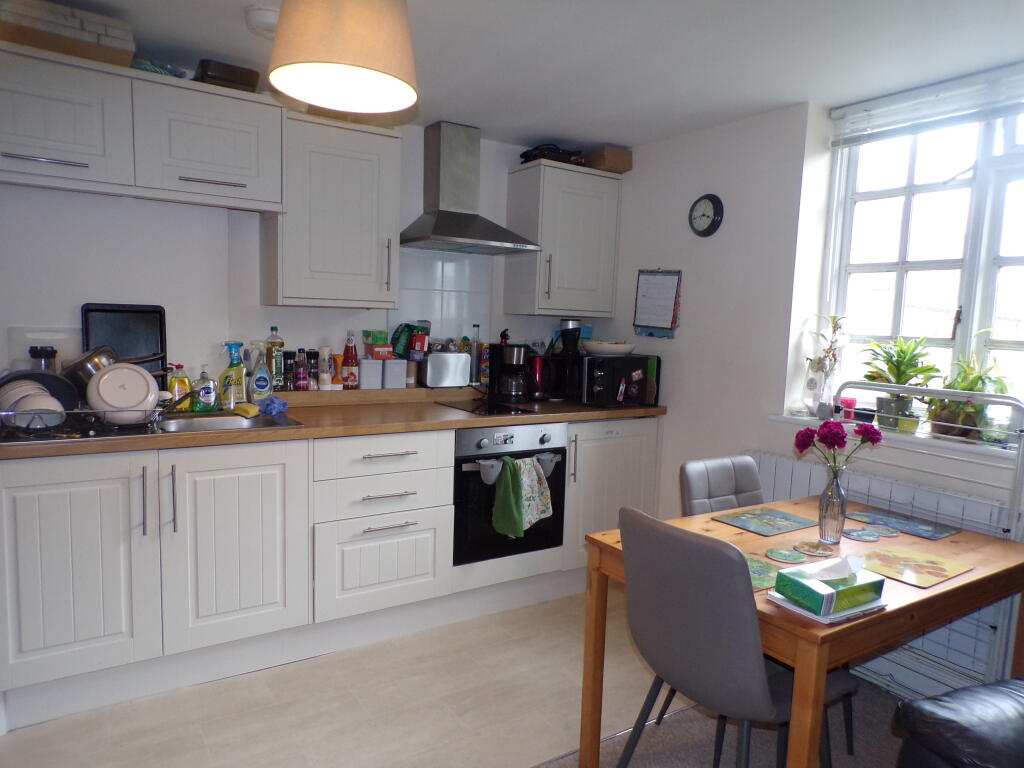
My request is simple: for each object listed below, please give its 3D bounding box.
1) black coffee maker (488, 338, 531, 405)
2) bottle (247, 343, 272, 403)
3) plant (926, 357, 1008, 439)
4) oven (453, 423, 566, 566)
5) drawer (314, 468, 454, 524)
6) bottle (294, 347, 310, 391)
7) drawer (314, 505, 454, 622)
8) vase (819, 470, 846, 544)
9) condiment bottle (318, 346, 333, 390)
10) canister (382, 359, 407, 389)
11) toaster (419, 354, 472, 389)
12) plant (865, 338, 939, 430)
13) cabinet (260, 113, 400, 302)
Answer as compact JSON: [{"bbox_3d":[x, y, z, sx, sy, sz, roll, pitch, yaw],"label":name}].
[{"bbox_3d":[0.004,-0.056,3.668,0.160,0.294,0.205,-2,6,-33],"label":"black coffee maker"},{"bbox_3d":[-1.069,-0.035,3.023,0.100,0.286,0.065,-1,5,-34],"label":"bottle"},{"bbox_3d":[1.643,0.049,2.561,0.210,0.285,0.240,-2,6,-34],"label":"plant"},{"bbox_3d":[-0.134,0.458,3.373,0.594,0.588,0.580,-2,6,-33],"label":"oven"},{"bbox_3d":[-0.612,0.420,3.011,0.600,0.162,0.490,-2,6,-33],"label":"drawer"},{"bbox_3d":[-0.952,-0.062,3.221,0.068,0.195,0.062,-2,6,-33],"label":"bottle"},{"bbox_3d":[-0.644,0.691,3.062,0.605,0.383,0.512,-1,5,-35],"label":"drawer"},{"bbox_3d":[0.894,0.332,1.976,0.077,0.216,0.077,-2,6,-33],"label":"vase"},{"bbox_3d":[-0.865,-0.071,3.294,0.060,0.196,0.050,-1,5,-34],"label":"condiment bottle"},{"bbox_3d":[-0.583,-0.052,3.414,0.115,0.137,0.118,-2,6,-34],"label":"canister"},{"bbox_3d":[-0.353,-0.075,3.650,0.243,0.171,0.165,-1,5,-34],"label":"toaster"},{"bbox_3d":[1.514,-0.007,2.760,0.290,0.354,0.300,-2,6,-33],"label":"plant"},{"bbox_3d":[-0.806,-0.727,3.148,0.530,0.771,0.330,-1,5,-34],"label":"cabinet"}]

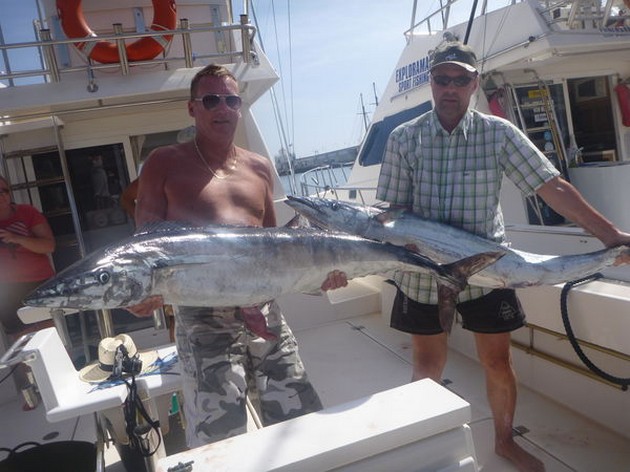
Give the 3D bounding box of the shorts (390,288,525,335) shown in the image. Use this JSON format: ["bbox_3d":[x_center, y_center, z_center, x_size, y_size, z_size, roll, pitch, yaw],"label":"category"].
[{"bbox_3d":[0.570,0.210,2.050,0.530,0.380,0.300,-5,8,13],"label":"shorts"}]

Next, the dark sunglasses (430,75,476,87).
[{"bbox_3d":[0.503,-0.568,1.850,0.148,0.046,0.145,0,8,21],"label":"dark sunglasses"}]

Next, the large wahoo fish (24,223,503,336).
[{"bbox_3d":[-0.080,0.108,1.560,1.480,0.360,0.180,-4,7,-15],"label":"large wahoo fish"}]

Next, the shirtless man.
[{"bbox_3d":[-0.235,0.290,1.740,0.640,1.760,0.440,-9,8,-17],"label":"shirtless man"}]

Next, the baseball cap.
[{"bbox_3d":[0.512,-0.652,1.870,0.176,0.125,0.260,0,8,21],"label":"baseball cap"}]

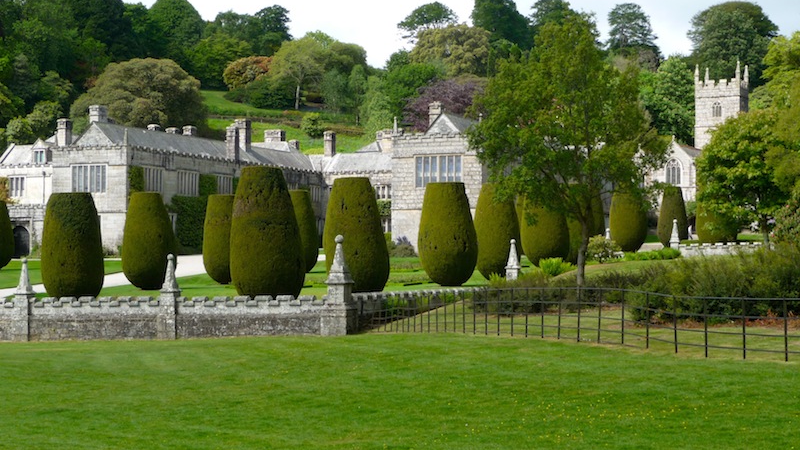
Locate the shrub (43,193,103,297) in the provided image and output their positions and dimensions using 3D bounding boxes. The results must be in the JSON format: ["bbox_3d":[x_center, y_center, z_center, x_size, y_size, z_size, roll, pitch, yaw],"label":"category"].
[{"bbox_3d":[-14.280,0.960,62.500,2.760,4.670,2.760,0,-1,0],"label":"shrub"}]

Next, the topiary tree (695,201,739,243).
[{"bbox_3d":[18.890,-1.100,85.000,2.700,4.500,2.700,0,0,25],"label":"topiary tree"}]

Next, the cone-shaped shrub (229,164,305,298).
[{"bbox_3d":[-4.750,0.290,51.200,2.650,4.750,2.650,0,0,0],"label":"cone-shaped shrub"}]

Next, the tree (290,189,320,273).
[{"bbox_3d":[-6.200,0.390,85.000,2.840,4.920,2.840,0,-1,0],"label":"tree"}]

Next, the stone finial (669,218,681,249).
[{"bbox_3d":[15.150,0.570,79.000,0.480,1.800,0.480,0,0,25],"label":"stone finial"}]

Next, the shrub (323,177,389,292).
[{"bbox_3d":[-1.790,0.410,59.000,2.750,4.750,2.750,0,0,0],"label":"shrub"}]

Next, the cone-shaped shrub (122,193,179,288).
[{"bbox_3d":[-12.210,0.770,70.000,2.700,4.810,2.700,0,-1,0],"label":"cone-shaped shrub"}]

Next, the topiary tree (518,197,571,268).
[{"bbox_3d":[8.940,0.320,88.000,3.050,4.450,3.050,-1,-1,22],"label":"topiary tree"}]

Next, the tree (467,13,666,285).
[{"bbox_3d":[5.810,-2.460,50.000,6.930,9.840,6.930,-1,-1,22],"label":"tree"}]

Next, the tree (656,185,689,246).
[{"bbox_3d":[20.580,-0.570,108.000,2.500,4.600,2.500,0,0,25],"label":"tree"}]

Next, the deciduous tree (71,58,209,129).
[{"bbox_3d":[-39.240,-18.830,215.000,20.000,12.500,18.000,0,0,25],"label":"deciduous tree"}]

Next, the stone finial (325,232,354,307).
[{"bbox_3d":[-1.900,1.440,45.000,0.720,2.300,0.720,0,0,25],"label":"stone finial"}]

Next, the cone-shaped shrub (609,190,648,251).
[{"bbox_3d":[17.580,-0.210,110.000,2.960,4.720,2.960,-1,-1,22],"label":"cone-shaped shrub"}]

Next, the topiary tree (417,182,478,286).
[{"bbox_3d":[2.320,0.440,70.000,2.980,5.080,2.980,0,-1,0],"label":"topiary tree"}]

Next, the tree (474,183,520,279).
[{"bbox_3d":[5.130,0.360,76.000,2.570,5.170,2.570,0,-1,0],"label":"tree"}]

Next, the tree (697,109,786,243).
[{"bbox_3d":[22.840,-2.880,95.000,6.190,9.550,6.190,-1,-1,22],"label":"tree"}]

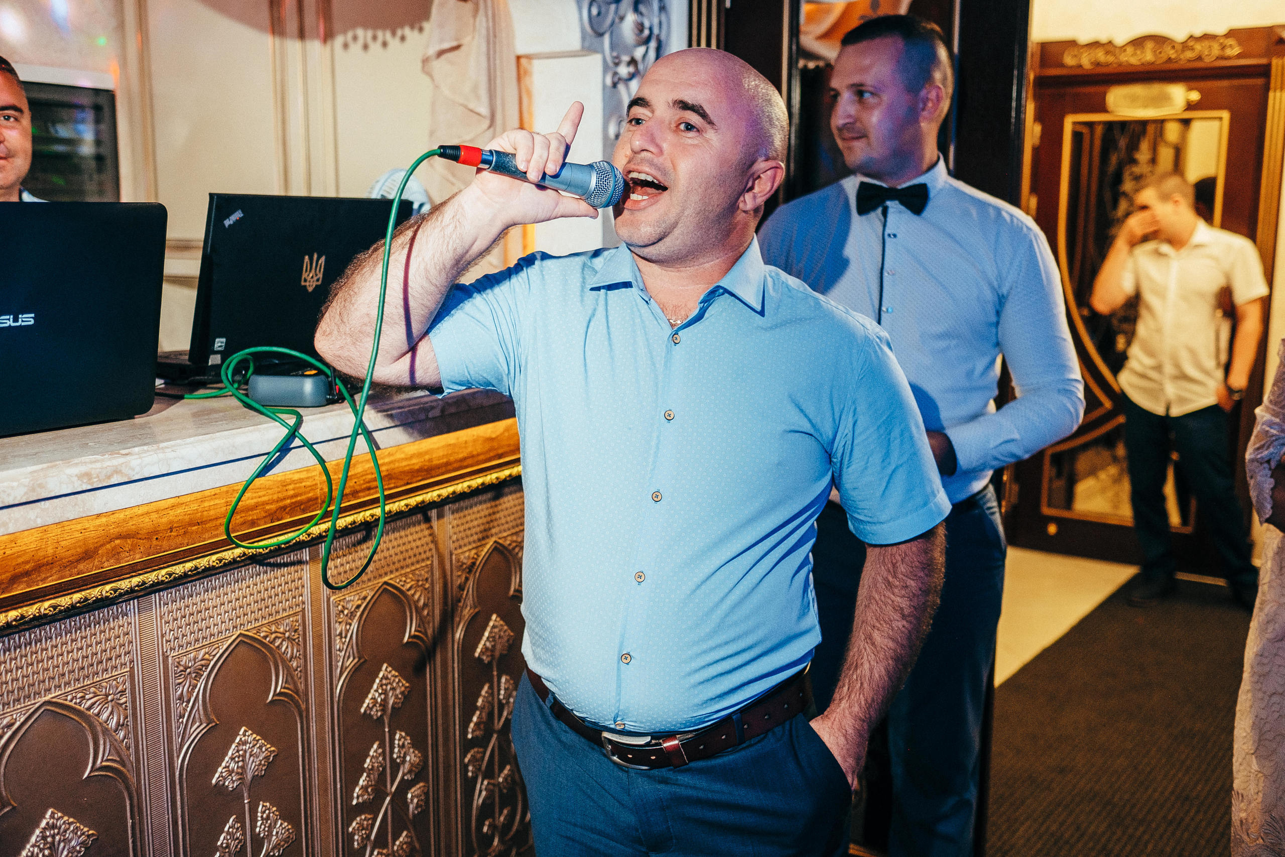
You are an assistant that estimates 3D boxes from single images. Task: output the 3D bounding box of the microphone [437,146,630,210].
[{"bbox_3d":[-0.114,-0.272,1.315,0.212,0.051,0.051,7,12,-30],"label":"microphone"}]

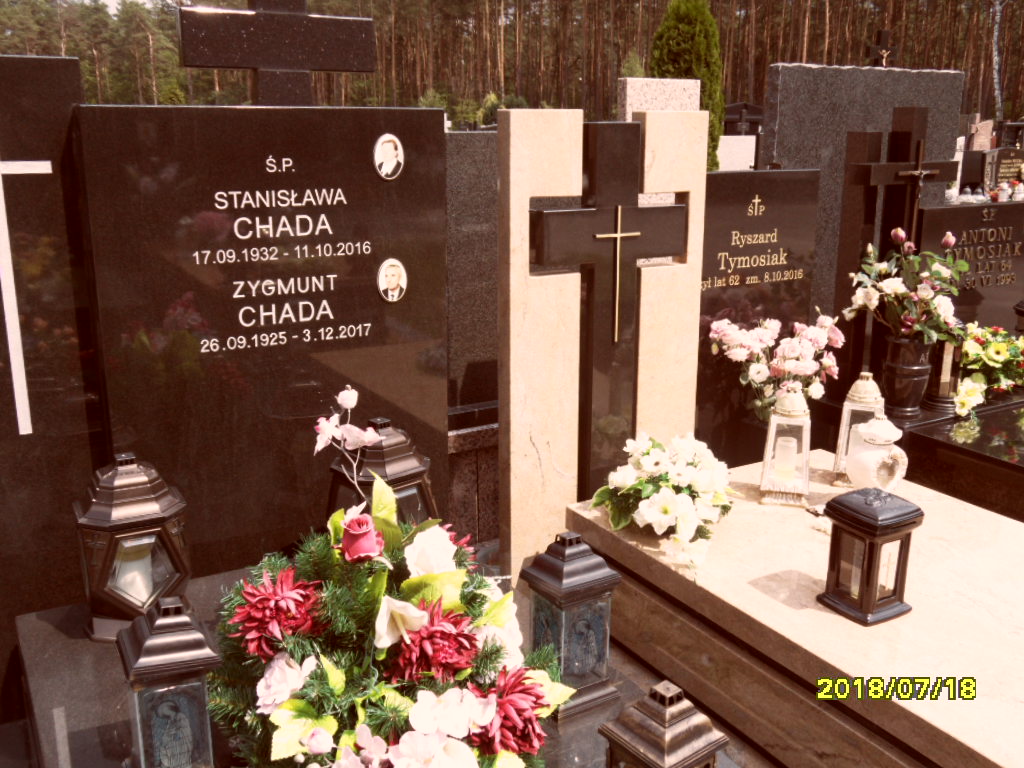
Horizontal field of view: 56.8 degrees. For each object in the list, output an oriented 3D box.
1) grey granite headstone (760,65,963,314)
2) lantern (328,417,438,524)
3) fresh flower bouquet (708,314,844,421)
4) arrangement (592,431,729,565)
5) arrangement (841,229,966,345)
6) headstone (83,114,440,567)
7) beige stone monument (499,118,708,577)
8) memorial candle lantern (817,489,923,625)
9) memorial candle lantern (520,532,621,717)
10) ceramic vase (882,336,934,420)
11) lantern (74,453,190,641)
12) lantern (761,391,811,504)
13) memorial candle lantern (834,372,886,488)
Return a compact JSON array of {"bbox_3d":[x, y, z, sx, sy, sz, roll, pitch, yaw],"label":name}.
[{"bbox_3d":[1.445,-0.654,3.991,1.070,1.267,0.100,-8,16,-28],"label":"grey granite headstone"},{"bbox_3d":[-0.321,0.265,2.348,0.228,0.378,0.226,15,21,43],"label":"lantern"},{"bbox_3d":[0.835,-0.039,2.986,0.320,0.250,0.240,-8,16,-28],"label":"fresh flower bouquet"},{"bbox_3d":[0.425,0.278,2.508,0.260,0.215,0.310,-8,16,-28],"label":"arrangement"},{"bbox_3d":[1.459,-0.364,3.496,0.435,0.408,0.392,-9,18,-30],"label":"arrangement"},{"bbox_3d":[-0.553,-0.105,2.340,0.834,1.106,0.080,-8,16,-28],"label":"headstone"},{"bbox_3d":[0.282,-0.104,2.826,0.687,1.371,0.098,-9,18,-30],"label":"beige stone monument"},{"bbox_3d":[0.811,0.370,2.145,0.154,0.284,0.152,-9,18,-30],"label":"memorial candle lantern"},{"bbox_3d":[0.112,0.430,1.789,0.148,0.336,0.148,-8,16,-28],"label":"memorial candle lantern"},{"bbox_3d":[1.411,-0.016,3.369,0.160,0.245,0.160,-8,16,-28],"label":"ceramic vase"},{"bbox_3d":[-0.836,0.333,2.094,0.226,0.378,0.228,-8,17,-27],"label":"lantern"},{"bbox_3d":[0.806,0.174,2.757,0.131,0.341,0.131,4,16,14],"label":"lantern"},{"bbox_3d":[1.039,0.123,2.815,0.130,0.350,0.130,6,16,25],"label":"memorial candle lantern"}]

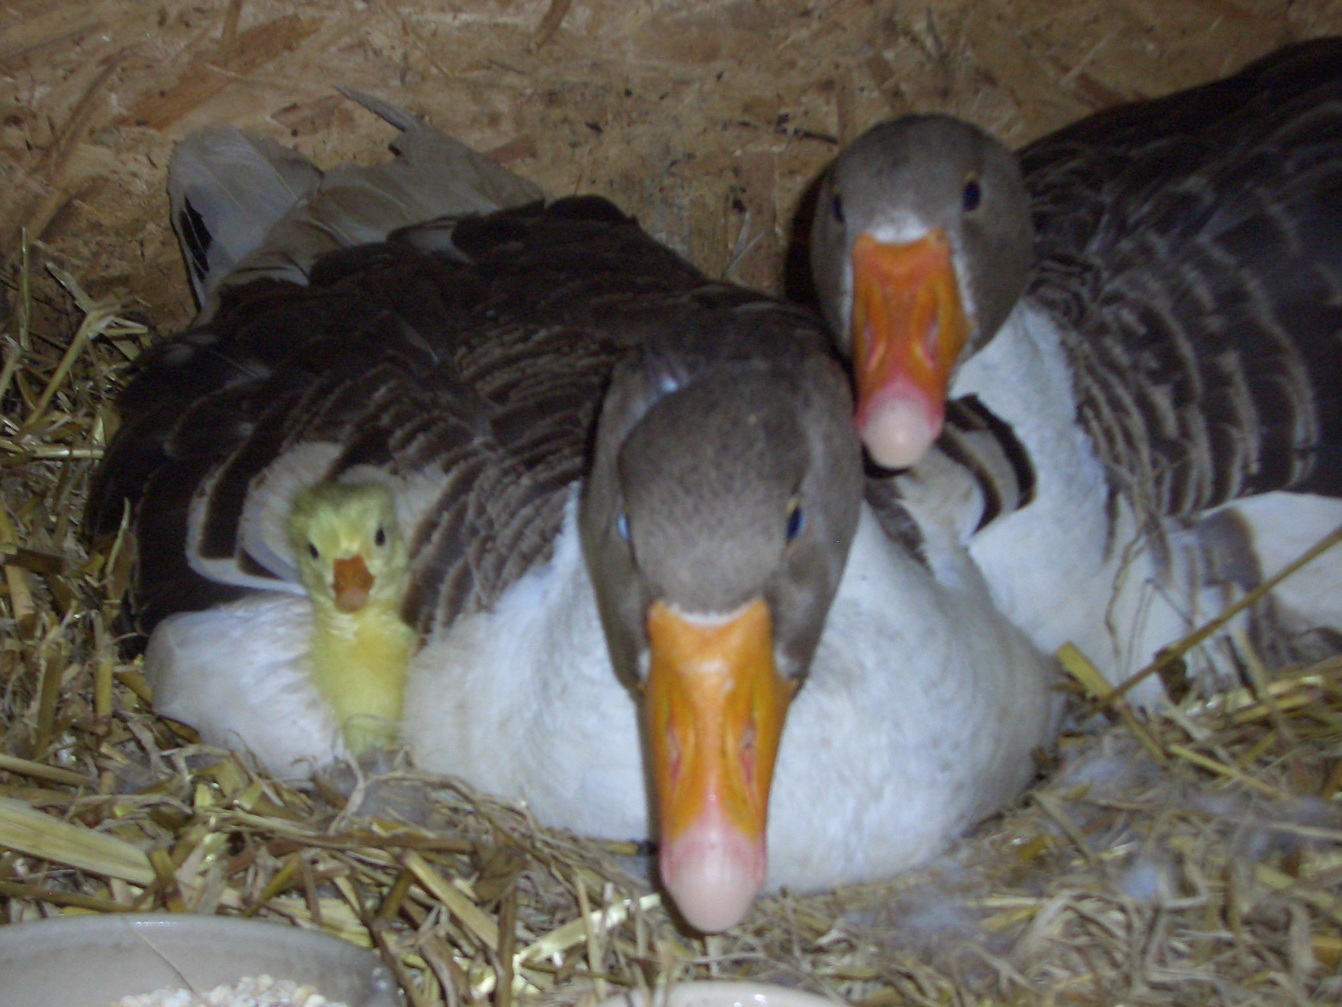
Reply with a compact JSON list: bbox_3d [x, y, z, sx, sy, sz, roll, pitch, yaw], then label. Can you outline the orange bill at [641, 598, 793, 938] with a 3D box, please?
[{"bbox_3d":[0.012,0.061,0.560,0.036,0.036,0.075,-1,52,5],"label":"orange bill"}]

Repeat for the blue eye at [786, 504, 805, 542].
[{"bbox_3d":[0.030,0.005,0.585,0.005,0.009,0.009,3,51,28],"label":"blue eye"}]

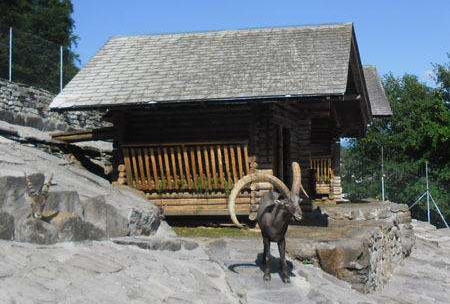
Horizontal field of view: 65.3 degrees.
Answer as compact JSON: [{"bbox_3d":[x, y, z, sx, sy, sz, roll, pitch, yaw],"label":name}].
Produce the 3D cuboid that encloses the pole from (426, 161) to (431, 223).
[{"bbox_3d":[5.794,1.153,10.000,0.055,1.780,0.055,-1,-3,0],"label":"pole"}]

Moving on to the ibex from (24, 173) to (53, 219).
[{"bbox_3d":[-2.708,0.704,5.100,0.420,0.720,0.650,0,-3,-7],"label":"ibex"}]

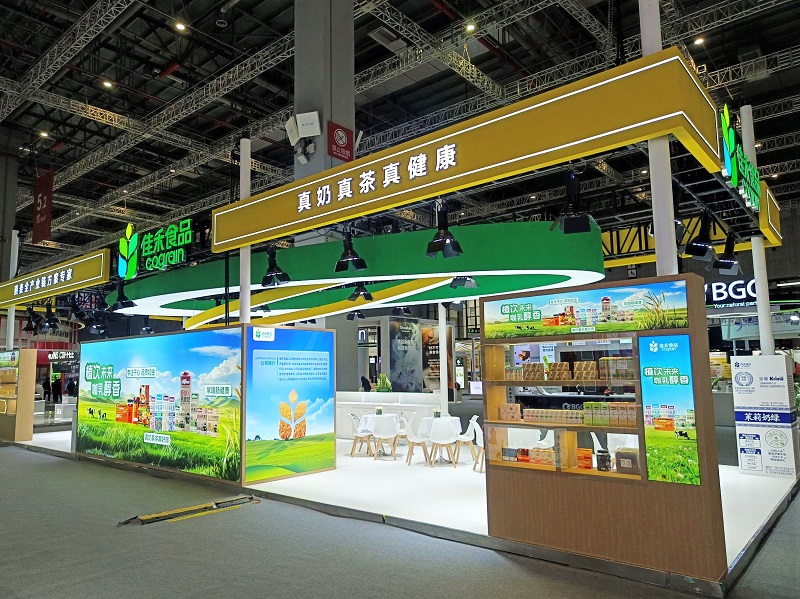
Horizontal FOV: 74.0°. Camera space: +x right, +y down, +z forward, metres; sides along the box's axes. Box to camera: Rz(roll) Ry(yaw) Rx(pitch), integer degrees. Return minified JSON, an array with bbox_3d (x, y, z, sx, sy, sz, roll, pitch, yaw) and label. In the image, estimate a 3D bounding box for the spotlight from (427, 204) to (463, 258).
[{"bbox_3d":[0.525,-0.802,6.262,0.391,0.587,0.391,-6,-9,36],"label":"spotlight"}]

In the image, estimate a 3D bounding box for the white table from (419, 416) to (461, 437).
[{"bbox_3d":[0.715,2.439,9.277,0.730,0.735,0.730,-1,-7,0],"label":"white table"}]

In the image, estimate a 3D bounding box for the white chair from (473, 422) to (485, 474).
[{"bbox_3d":[1.458,2.402,8.749,0.490,0.820,0.470,1,-8,-13],"label":"white chair"}]

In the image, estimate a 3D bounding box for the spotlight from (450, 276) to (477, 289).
[{"bbox_3d":[1.047,-0.494,8.755,0.391,0.587,0.391,-6,-9,36],"label":"spotlight"}]

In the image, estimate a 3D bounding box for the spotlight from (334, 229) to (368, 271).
[{"bbox_3d":[-0.677,-0.670,7.267,0.360,0.600,0.340,-7,-9,38],"label":"spotlight"}]

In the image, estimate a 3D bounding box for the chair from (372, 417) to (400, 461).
[{"bbox_3d":[-0.276,2.572,10.035,0.480,0.820,0.520,-1,-7,0],"label":"chair"}]

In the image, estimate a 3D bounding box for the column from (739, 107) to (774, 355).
[{"bbox_3d":[5.518,-0.254,8.109,0.200,5.650,0.200,-7,-9,38],"label":"column"}]

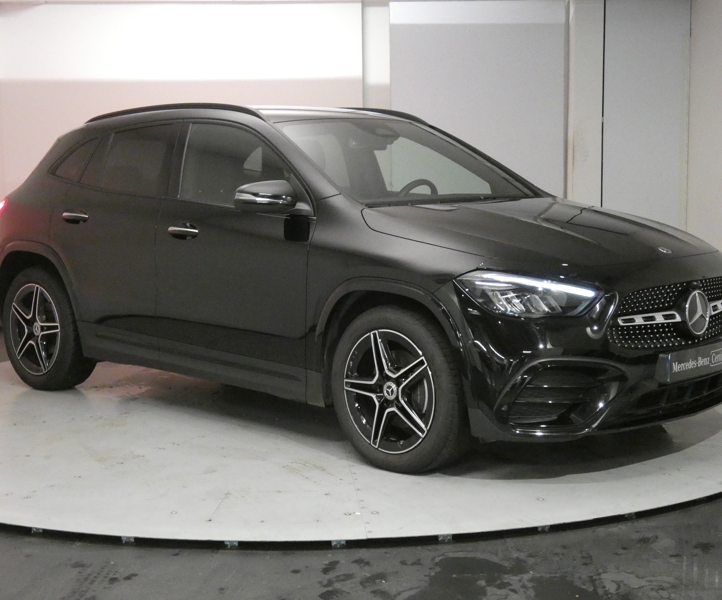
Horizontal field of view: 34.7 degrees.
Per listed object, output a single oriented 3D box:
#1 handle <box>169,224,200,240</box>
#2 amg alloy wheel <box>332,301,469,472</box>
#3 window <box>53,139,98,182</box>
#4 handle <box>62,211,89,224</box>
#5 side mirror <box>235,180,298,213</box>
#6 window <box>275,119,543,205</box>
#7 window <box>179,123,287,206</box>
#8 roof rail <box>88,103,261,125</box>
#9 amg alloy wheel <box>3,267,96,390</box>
[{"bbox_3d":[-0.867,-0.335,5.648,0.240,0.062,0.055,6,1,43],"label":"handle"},{"bbox_3d":[0.175,0.365,4.859,0.715,0.715,0.240,6,9,43],"label":"amg alloy wheel"},{"bbox_3d":[-1.627,-0.796,6.568,0.050,0.260,0.370,22,-9,-38],"label":"window"},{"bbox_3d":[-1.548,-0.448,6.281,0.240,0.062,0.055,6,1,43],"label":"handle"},{"bbox_3d":[-0.409,-0.463,5.169,0.210,0.150,0.230,6,9,43],"label":"side mirror"},{"bbox_3d":[0.217,-0.720,5.795,1.340,0.110,0.860,-8,38,-46],"label":"window"},{"bbox_3d":[-0.596,-0.647,5.558,0.920,0.450,0.060,6,-14,43],"label":"window"},{"bbox_3d":[-1.030,-0.980,6.136,1.620,0.120,0.080,6,9,43],"label":"roof rail"},{"bbox_3d":[-1.811,0.157,6.719,0.715,0.715,0.240,6,9,43],"label":"amg alloy wheel"}]

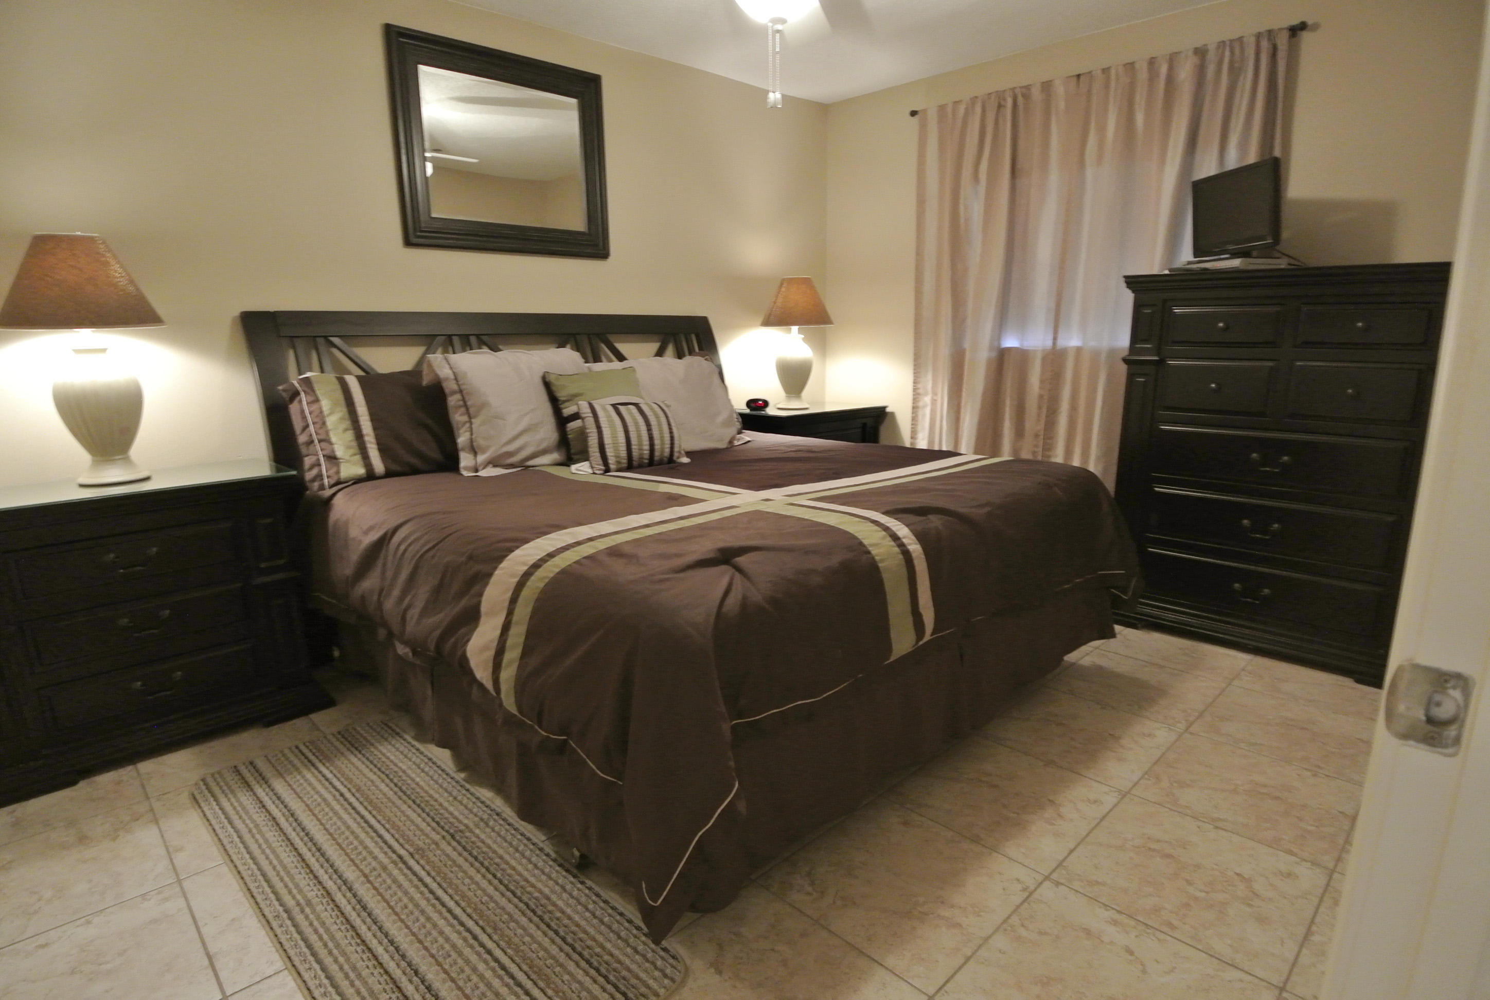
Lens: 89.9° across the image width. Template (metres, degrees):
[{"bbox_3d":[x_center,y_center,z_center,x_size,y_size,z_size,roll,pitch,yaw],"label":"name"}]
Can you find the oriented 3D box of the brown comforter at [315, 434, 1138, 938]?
[{"bbox_3d":[-0.072,0.182,2.645,2.093,0.628,1.863,-13,18,-42],"label":"brown comforter"}]

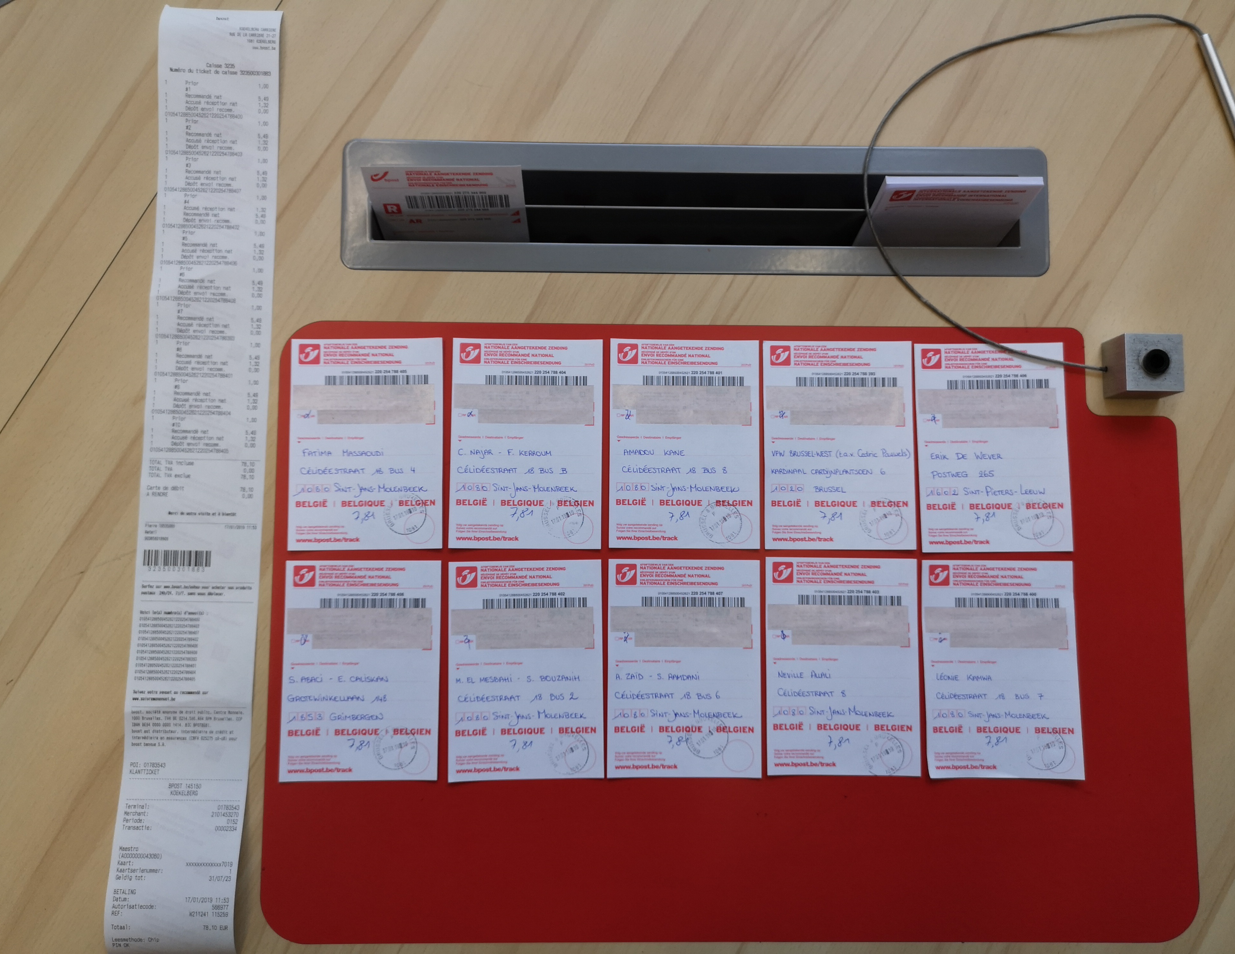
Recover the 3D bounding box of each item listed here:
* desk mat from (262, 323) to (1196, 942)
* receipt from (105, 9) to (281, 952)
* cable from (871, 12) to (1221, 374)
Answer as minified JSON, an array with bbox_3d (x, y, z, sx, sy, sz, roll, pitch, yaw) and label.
[{"bbox_3d":[0.079,0.102,0.683,0.629,0.003,0.419,0,85,-1],"label":"desk mat"},{"bbox_3d":[-0.286,-0.001,0.678,0.087,0.020,0.670,1,85,-1],"label":"receipt"},{"bbox_3d":[0.309,-0.205,0.709,0.262,0.019,0.262,0,85,-1],"label":"cable"}]

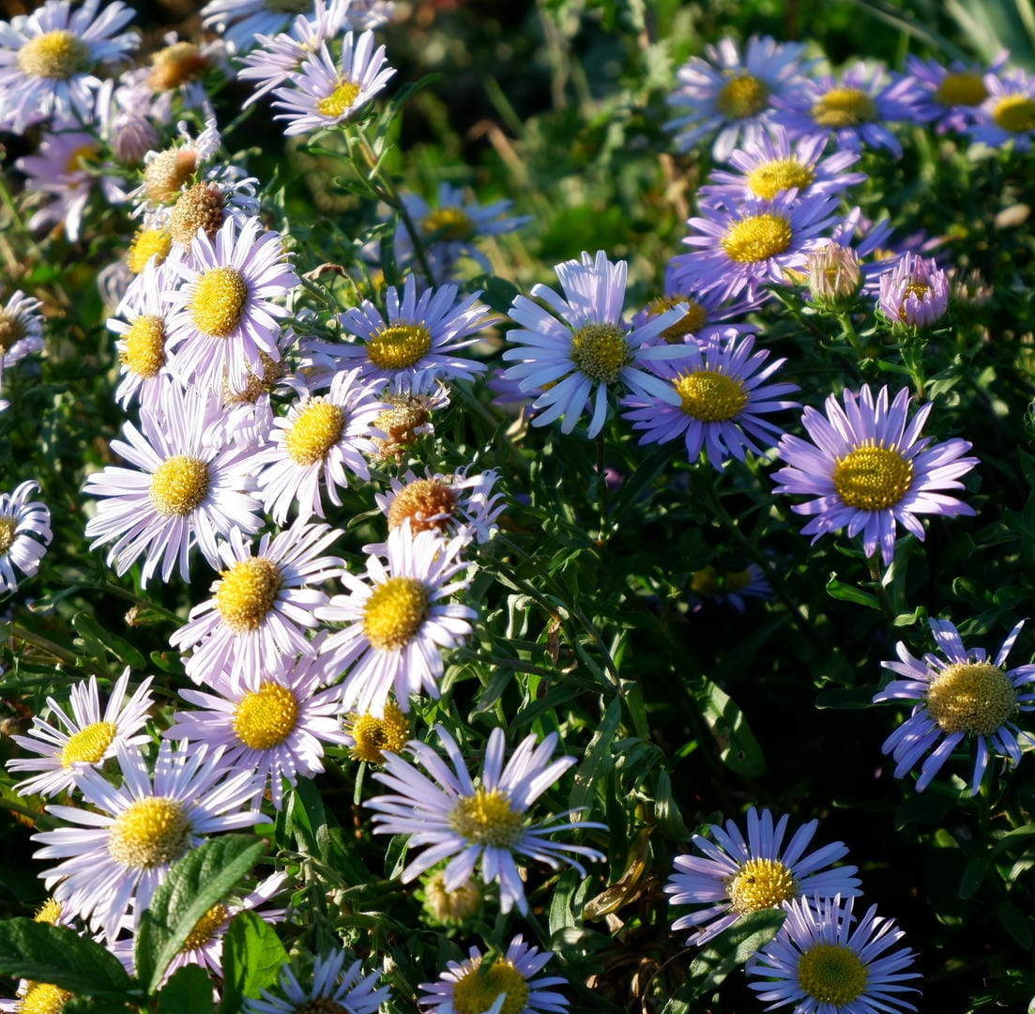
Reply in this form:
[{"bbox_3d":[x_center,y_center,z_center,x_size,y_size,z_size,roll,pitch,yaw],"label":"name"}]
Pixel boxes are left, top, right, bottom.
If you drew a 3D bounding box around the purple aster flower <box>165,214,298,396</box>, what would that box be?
[{"bbox_3d":[-0.061,-0.043,0.690,0.037,0.037,0.012,23,-1,37],"label":"purple aster flower"}]

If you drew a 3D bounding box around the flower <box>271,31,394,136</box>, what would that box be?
[{"bbox_3d":[-0.045,-0.103,0.790,0.033,0.014,0.033,-35,35,-7],"label":"flower"}]

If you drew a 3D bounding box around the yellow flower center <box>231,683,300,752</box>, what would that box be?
[{"bbox_3d":[-0.053,0.044,0.680,0.015,0.007,0.015,-4,69,4],"label":"yellow flower center"}]

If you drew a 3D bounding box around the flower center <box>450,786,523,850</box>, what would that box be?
[{"bbox_3d":[-0.006,0.057,0.600,0.013,0.006,0.013,-3,57,-5],"label":"flower center"}]

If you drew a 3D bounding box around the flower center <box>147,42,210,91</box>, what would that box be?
[{"bbox_3d":[-0.079,-0.103,0.760,0.015,0.008,0.015,-39,35,-2],"label":"flower center"}]

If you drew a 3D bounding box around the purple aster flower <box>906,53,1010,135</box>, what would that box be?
[{"bbox_3d":[0.118,-0.109,0.860,0.029,0.010,0.029,0,41,0],"label":"purple aster flower"}]

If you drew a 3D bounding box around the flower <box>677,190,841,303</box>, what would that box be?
[{"bbox_3d":[0.058,-0.062,0.777,0.040,0.013,0.040,-9,44,3],"label":"flower"}]

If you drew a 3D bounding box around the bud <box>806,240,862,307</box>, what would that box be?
[{"bbox_3d":[0.065,-0.048,0.670,0.012,0.013,0.012,-5,22,0],"label":"bud"}]

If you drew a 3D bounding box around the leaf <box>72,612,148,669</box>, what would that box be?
[{"bbox_3d":[-0.090,0.029,0.714,0.021,0.004,0.008,39,54,11],"label":"leaf"}]

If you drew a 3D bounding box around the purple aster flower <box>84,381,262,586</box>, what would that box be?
[{"bbox_3d":[-0.064,-0.004,0.610,0.036,0.036,0.011,7,-16,14],"label":"purple aster flower"}]

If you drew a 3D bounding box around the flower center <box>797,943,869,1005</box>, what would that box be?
[{"bbox_3d":[0.054,0.080,0.560,0.012,0.005,0.012,0,63,0],"label":"flower center"}]

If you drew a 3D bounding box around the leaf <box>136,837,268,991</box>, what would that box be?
[{"bbox_3d":[-0.057,0.073,0.585,0.015,0.012,0.038,27,70,30],"label":"leaf"}]

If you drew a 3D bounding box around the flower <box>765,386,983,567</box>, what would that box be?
[{"bbox_3d":[0.066,-0.006,0.600,0.037,0.011,0.037,-2,59,-5],"label":"flower"}]

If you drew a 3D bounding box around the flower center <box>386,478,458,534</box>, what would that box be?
[{"bbox_3d":[-0.020,0.000,0.680,0.014,0.007,0.014,18,69,31],"label":"flower center"}]

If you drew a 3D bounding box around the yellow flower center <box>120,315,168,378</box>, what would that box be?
[{"bbox_3d":[-0.082,-0.035,0.710,0.013,0.013,0.006,26,5,41],"label":"yellow flower center"}]

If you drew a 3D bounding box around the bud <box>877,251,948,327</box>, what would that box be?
[{"bbox_3d":[0.089,-0.049,0.730,0.016,0.015,0.016,0,27,0],"label":"bud"}]

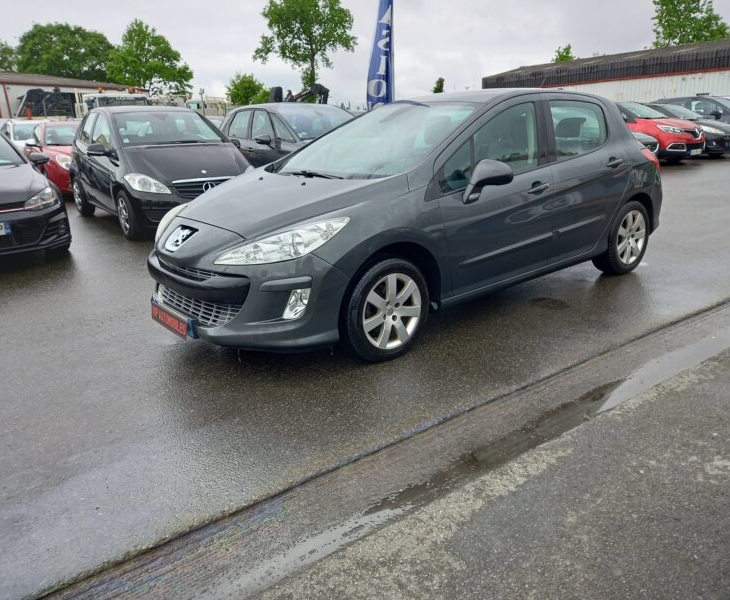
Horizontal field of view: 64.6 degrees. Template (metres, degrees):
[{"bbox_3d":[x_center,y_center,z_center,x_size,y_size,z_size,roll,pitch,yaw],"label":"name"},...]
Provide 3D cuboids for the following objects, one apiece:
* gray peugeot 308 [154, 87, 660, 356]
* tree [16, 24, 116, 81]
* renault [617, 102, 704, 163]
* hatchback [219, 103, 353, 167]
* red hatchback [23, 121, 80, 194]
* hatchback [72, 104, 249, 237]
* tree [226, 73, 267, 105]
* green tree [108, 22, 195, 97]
[{"bbox_3d":[0.577,-0.795,4.364,4.280,1.500,1.850,-16,22,-37],"label":"gray peugeot 308"},{"bbox_3d":[-25.918,-18.889,50.847,7.941,10.106,7.544,-10,19,-24],"label":"tree"},{"bbox_3d":[6.343,-4.218,14.497,1.790,1.560,4.120,-12,20,-28],"label":"renault"},{"bbox_3d":[-1.210,-2.816,10.790,1.830,1.640,4.400,-16,22,-37],"label":"hatchback"},{"bbox_3d":[-6.232,-3.095,12.531,1.730,1.490,3.960,-15,21,-35],"label":"red hatchback"},{"bbox_3d":[-2.949,-1.887,8.119,1.800,1.590,3.850,-14,21,-34],"label":"hatchback"},{"bbox_3d":[-8.286,-13.632,41.019,2.946,4.698,2.799,-5,18,-10],"label":"tree"},{"bbox_3d":[-17.506,-17.977,47.939,6.715,9.504,6.379,-8,18,-17],"label":"green tree"}]

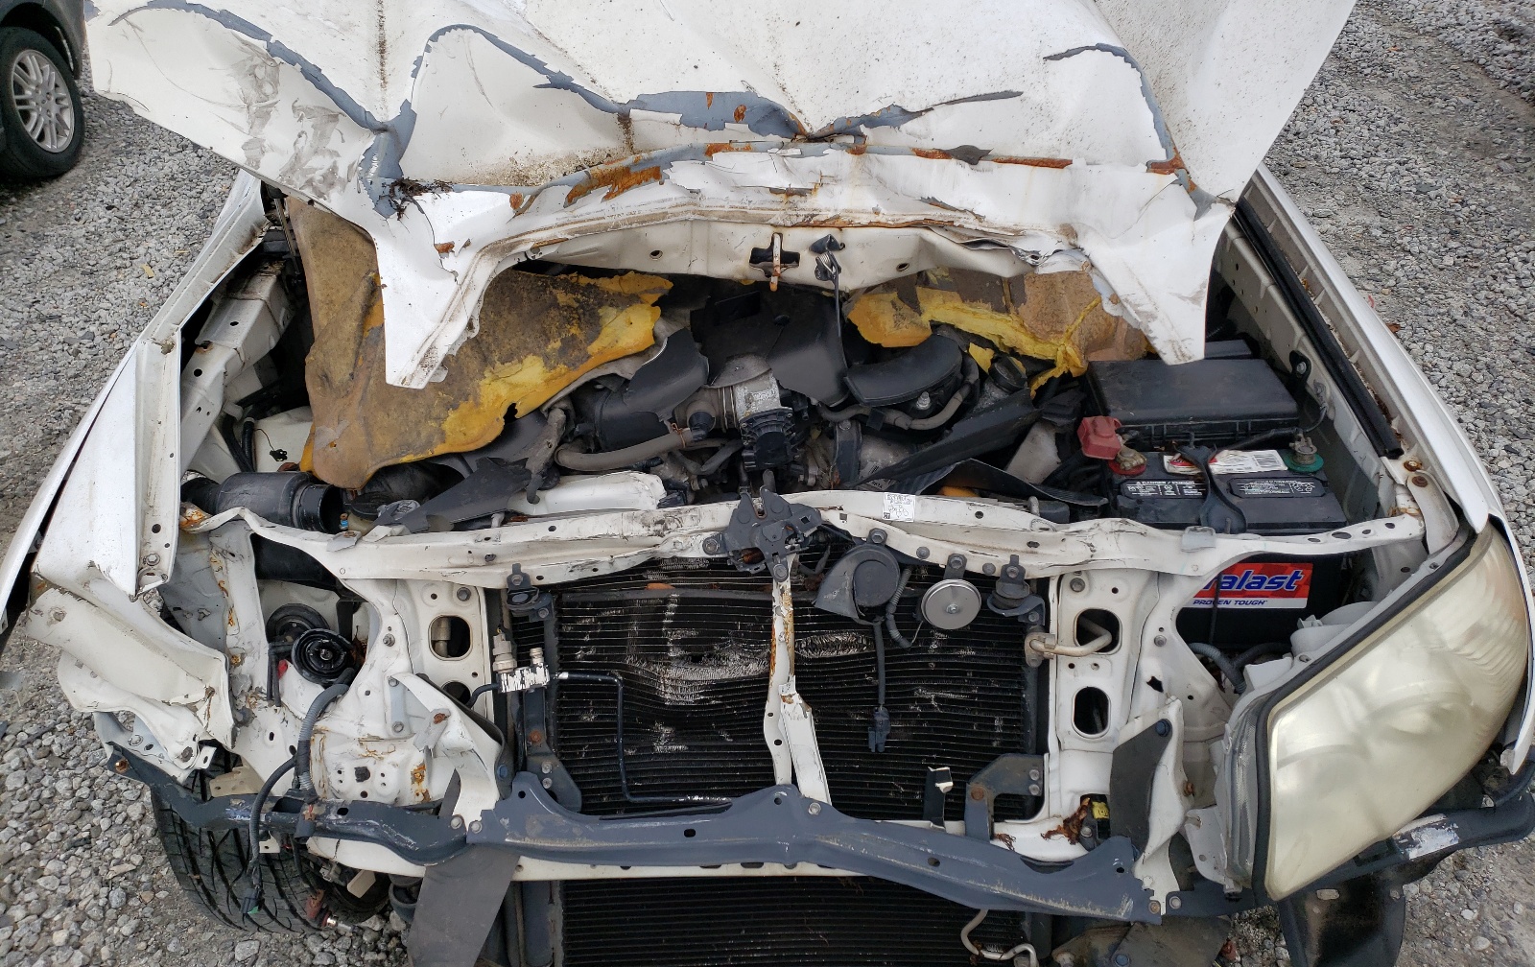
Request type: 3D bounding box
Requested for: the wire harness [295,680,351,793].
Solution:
[{"bbox_3d":[-0.543,0.313,1.411,0.059,0.129,0.059,-2,35,0],"label":"wire harness"}]

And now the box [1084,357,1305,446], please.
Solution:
[{"bbox_3d":[0.623,-0.105,1.716,0.262,0.094,0.168,0,35,3],"label":"box"}]

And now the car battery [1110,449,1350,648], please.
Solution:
[{"bbox_3d":[0.605,0.090,1.569,0.267,0.210,0.171,-1,33,10],"label":"car battery"}]

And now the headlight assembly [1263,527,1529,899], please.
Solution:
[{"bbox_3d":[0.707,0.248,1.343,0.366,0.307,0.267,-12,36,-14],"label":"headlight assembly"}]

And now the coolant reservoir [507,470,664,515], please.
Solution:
[{"bbox_3d":[-0.238,0.055,1.576,0.218,0.129,0.109,-2,35,0],"label":"coolant reservoir"}]

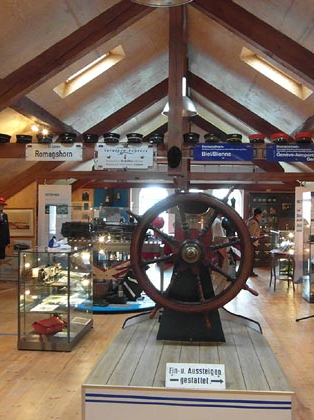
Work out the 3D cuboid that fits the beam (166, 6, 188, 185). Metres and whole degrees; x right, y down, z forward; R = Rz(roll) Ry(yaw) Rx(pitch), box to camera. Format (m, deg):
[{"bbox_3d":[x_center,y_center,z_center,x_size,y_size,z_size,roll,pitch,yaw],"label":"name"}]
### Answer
[{"bbox_3d":[0.252,-1.660,5.480,0.200,2.450,0.200,0,0,3],"label":"beam"}]

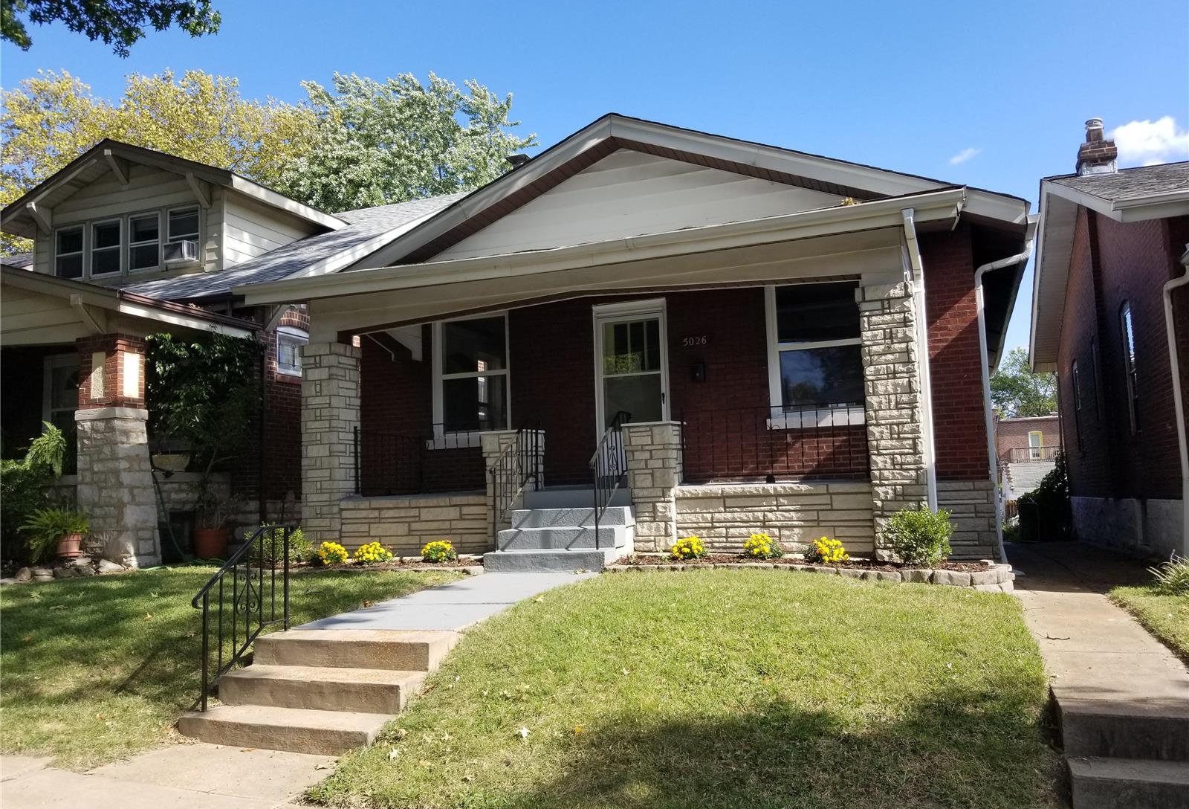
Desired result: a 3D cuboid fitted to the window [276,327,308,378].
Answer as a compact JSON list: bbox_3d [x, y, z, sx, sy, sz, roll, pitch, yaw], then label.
[{"bbox_3d":[-4.642,-0.801,13.707,0.100,0.745,0.770,-4,-6,20],"label":"window"}]

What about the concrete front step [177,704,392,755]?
[{"bbox_3d":[-1.710,1.814,5.010,1.290,0.143,0.330,-4,-7,21],"label":"concrete front step"}]

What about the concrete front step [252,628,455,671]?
[{"bbox_3d":[-1.493,1.538,5.637,1.285,0.167,0.380,-4,-7,21],"label":"concrete front step"}]

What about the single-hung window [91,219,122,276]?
[{"bbox_3d":[-9.000,-2.865,16.537,0.790,1.050,0.100,-4,-7,21],"label":"single-hung window"}]

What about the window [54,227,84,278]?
[{"bbox_3d":[-9.895,-2.823,16.881,0.790,1.050,0.100,-4,-7,21],"label":"window"}]

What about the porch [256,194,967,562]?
[{"bbox_3d":[-0.001,0.053,10.396,8.150,3.320,2.350,-4,-7,21],"label":"porch"}]

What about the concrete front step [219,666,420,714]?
[{"bbox_3d":[-1.605,1.677,5.311,1.285,0.169,0.340,-4,-7,21],"label":"concrete front step"}]

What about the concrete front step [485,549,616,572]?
[{"bbox_3d":[-0.429,1.506,8.562,1.255,0.177,0.310,-4,-7,21],"label":"concrete front step"}]

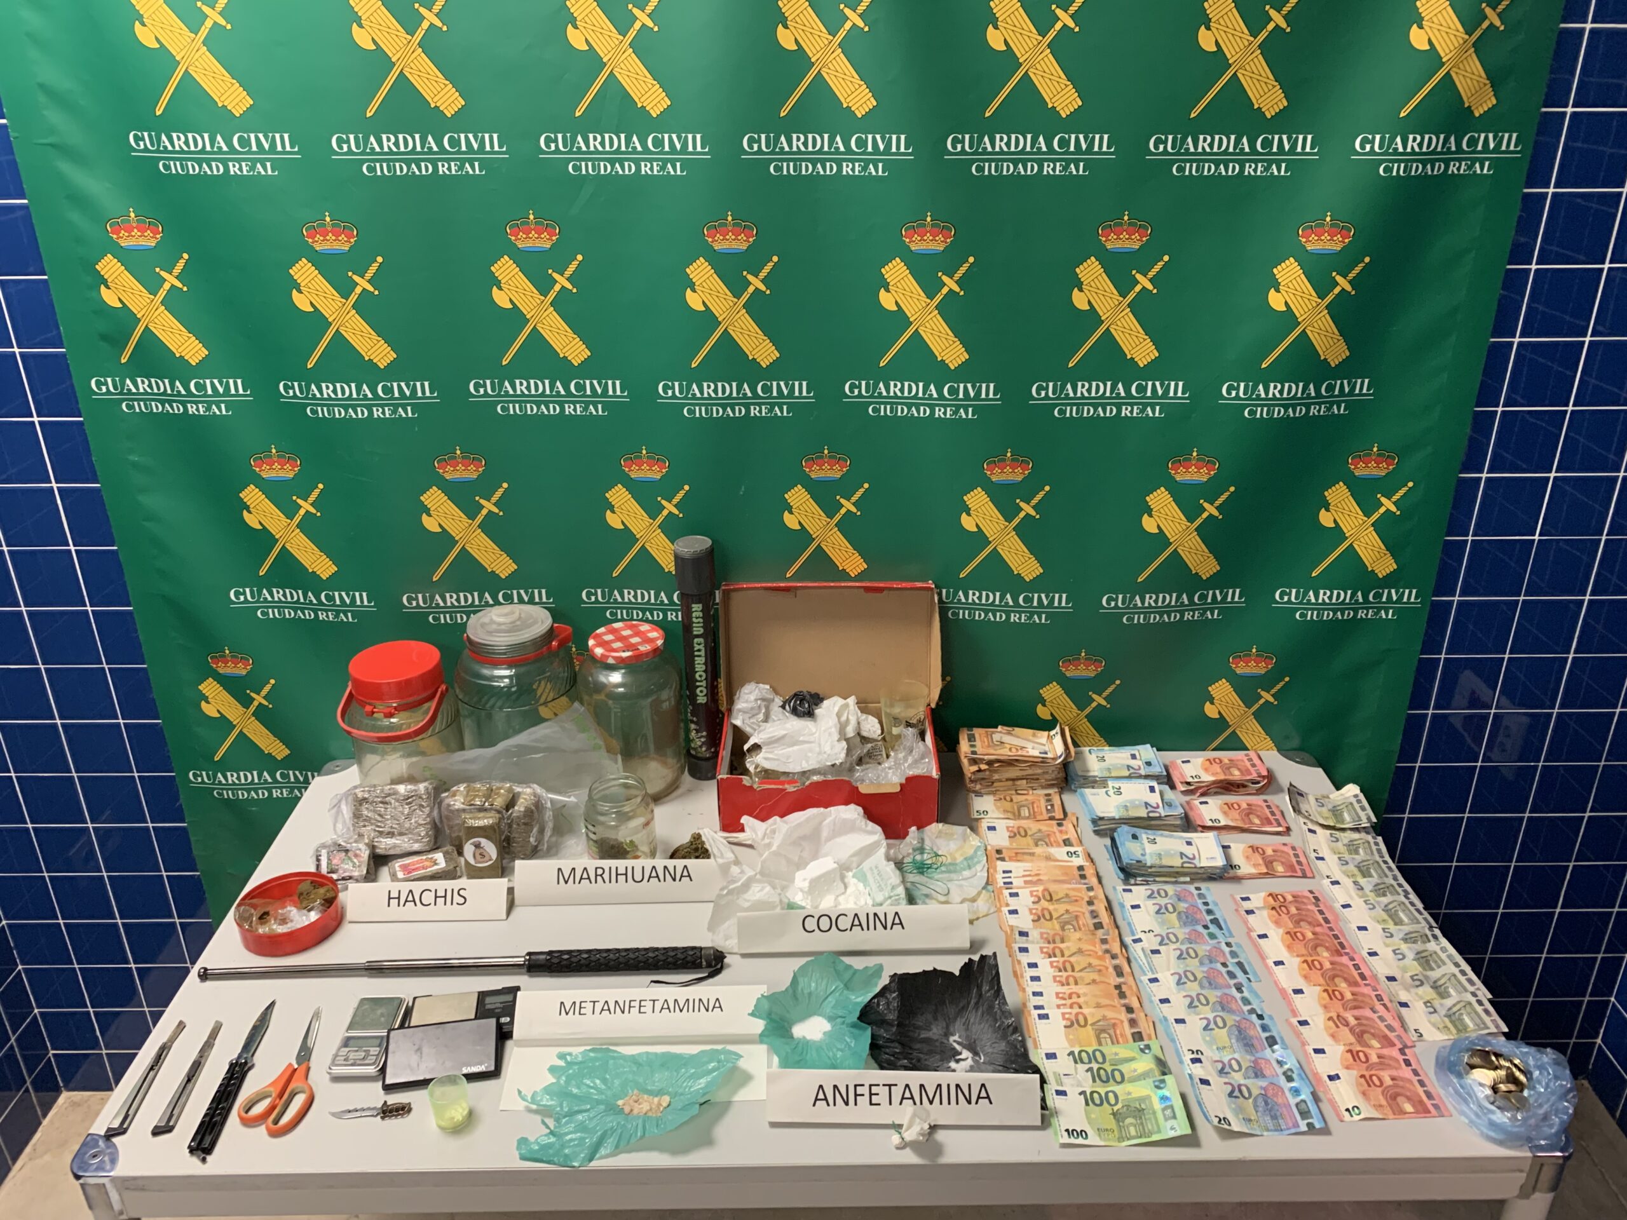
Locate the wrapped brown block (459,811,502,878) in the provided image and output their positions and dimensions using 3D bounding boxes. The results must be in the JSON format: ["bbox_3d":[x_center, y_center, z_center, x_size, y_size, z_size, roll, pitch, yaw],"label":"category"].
[{"bbox_3d":[-0.468,0.336,1.736,0.050,0.087,0.030,-3,20,-4],"label":"wrapped brown block"}]

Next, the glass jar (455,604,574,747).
[{"bbox_3d":[-0.455,0.151,1.896,0.185,0.284,0.185,-1,25,0],"label":"glass jar"}]

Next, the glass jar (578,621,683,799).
[{"bbox_3d":[-0.284,0.159,1.917,0.160,0.249,0.160,-1,25,0],"label":"glass jar"}]

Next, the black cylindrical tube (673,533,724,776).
[{"bbox_3d":[-0.178,0.085,1.899,0.055,0.395,0.055,-1,25,0],"label":"black cylindrical tube"}]

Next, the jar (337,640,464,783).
[{"bbox_3d":[-0.626,0.187,1.876,0.168,0.240,0.170,-1,25,0],"label":"jar"}]

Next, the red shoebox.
[{"bbox_3d":[0.024,0.147,1.857,0.330,0.315,0.230,0,25,2],"label":"red shoebox"}]

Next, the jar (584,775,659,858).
[{"bbox_3d":[-0.277,0.306,1.760,0.103,0.115,0.103,-1,25,0],"label":"jar"}]

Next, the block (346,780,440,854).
[{"bbox_3d":[-0.610,0.306,1.789,0.120,0.100,0.034,-2,13,-2],"label":"block"}]

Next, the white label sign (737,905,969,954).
[{"bbox_3d":[0.053,0.410,1.590,0.298,0.048,0.050,-1,25,-1],"label":"white label sign"}]

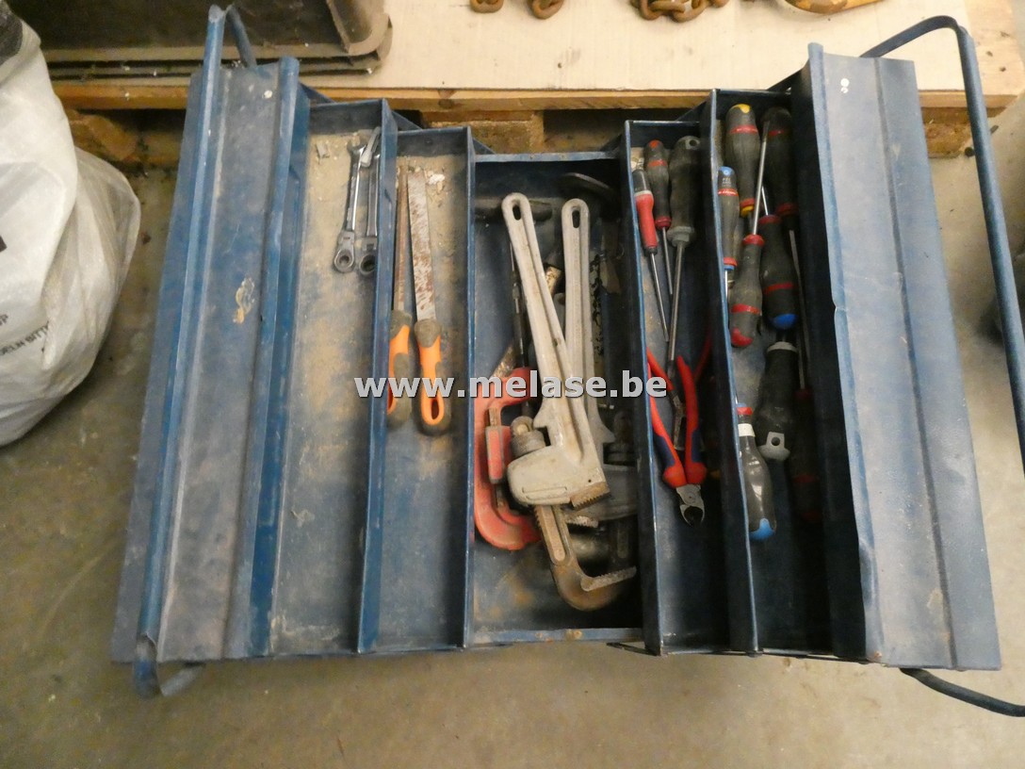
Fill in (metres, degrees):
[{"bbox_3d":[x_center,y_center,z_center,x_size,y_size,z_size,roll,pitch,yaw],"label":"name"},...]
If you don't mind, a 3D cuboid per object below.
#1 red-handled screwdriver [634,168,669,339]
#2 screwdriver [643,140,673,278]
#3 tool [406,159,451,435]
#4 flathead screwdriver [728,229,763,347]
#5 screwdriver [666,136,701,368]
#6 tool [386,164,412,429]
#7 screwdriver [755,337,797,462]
[{"bbox_3d":[0.154,-0.142,0.770,0.022,0.022,0.198,-6,80,-1],"label":"red-handled screwdriver"},{"bbox_3d":[0.165,-0.185,0.780,0.025,0.025,0.180,-4,80,-1],"label":"screwdriver"},{"bbox_3d":[-0.094,-0.096,0.779,0.031,0.027,0.306,-6,76,0],"label":"tool"},{"bbox_3d":[0.238,-0.151,0.699,0.034,0.034,0.236,9,81,2],"label":"flathead screwdriver"},{"bbox_3d":[0.181,-0.142,0.764,0.037,0.037,0.273,7,80,2],"label":"screwdriver"},{"bbox_3d":[-0.122,-0.102,0.780,0.030,0.029,0.303,-1,76,1],"label":"tool"},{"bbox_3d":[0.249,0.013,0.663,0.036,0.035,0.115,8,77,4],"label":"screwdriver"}]

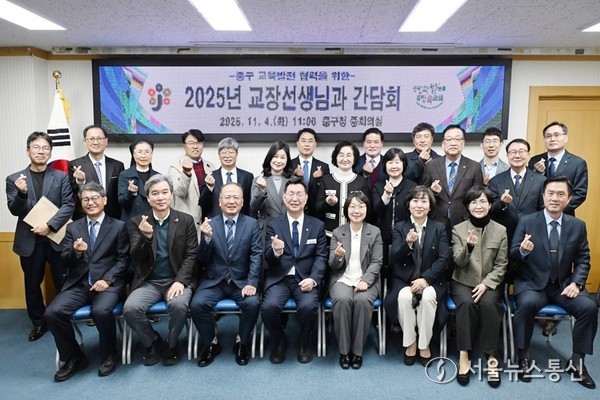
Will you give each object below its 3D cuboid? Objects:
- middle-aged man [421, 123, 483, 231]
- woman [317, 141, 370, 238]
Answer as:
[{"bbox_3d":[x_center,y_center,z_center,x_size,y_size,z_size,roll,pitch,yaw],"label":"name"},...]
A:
[{"bbox_3d":[1.350,0.248,3.822,0.560,1.760,0.380,1,6,14],"label":"middle-aged man"},{"bbox_3d":[0.385,0.299,3.868,0.500,1.650,0.360,0,6,3],"label":"woman"}]

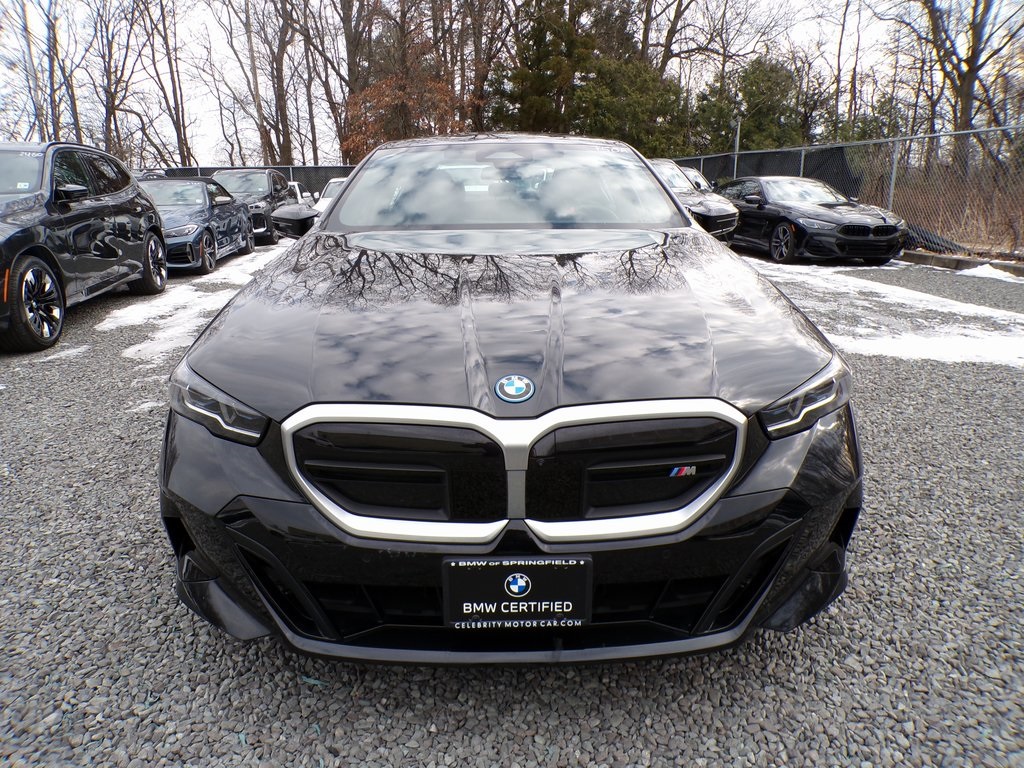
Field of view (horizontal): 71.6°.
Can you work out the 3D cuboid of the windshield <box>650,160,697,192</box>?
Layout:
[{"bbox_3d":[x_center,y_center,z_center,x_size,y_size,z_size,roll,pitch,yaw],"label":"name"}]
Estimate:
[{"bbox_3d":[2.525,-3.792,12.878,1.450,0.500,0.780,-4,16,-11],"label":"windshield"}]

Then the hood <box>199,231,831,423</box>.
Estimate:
[{"bbox_3d":[-0.004,-0.274,2.127,1.620,0.310,1.550,-1,16,0],"label":"hood"}]

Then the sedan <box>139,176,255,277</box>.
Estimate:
[{"bbox_3d":[-5.642,-2.733,11.846,1.850,1.385,4.770,-3,16,-7],"label":"sedan"}]

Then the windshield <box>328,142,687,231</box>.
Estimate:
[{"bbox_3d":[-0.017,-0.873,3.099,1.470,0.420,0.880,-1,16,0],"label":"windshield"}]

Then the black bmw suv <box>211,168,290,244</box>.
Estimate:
[{"bbox_3d":[-6.508,-4.452,17.513,1.890,1.670,4.700,-2,16,-6],"label":"black bmw suv"}]

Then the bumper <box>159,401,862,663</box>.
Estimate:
[{"bbox_3d":[0.004,0.258,1.685,1.870,0.560,0.530,-1,16,0],"label":"bumper"}]

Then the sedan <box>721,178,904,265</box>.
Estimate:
[{"bbox_3d":[4.886,-3.051,12.753,1.920,1.380,4.980,-4,16,-10],"label":"sedan"}]

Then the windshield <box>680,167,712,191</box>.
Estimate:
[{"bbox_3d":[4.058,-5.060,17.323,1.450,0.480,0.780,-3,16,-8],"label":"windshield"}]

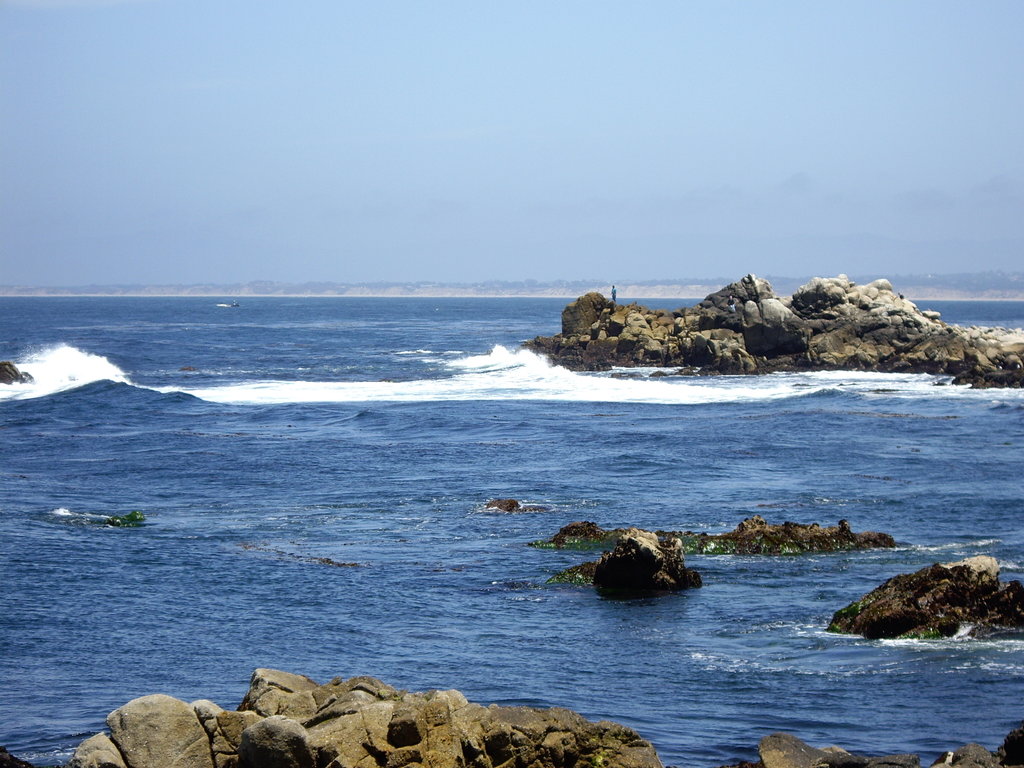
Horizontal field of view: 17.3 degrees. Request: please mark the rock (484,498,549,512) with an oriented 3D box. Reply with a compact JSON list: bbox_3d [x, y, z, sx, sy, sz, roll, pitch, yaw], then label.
[{"bbox_3d":[0.158,4.272,118.535,2.250,0.450,1.100,0,2,0],"label":"rock"}]

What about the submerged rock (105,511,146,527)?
[{"bbox_3d":[-12.719,4.425,110.977,1.382,0.500,0.900,0,2,0],"label":"submerged rock"}]

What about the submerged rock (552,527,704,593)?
[{"bbox_3d":[2.958,4.568,88.667,4.102,1.500,2.600,0,2,0],"label":"submerged rock"}]

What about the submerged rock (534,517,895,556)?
[{"bbox_3d":[6.025,4.482,100.331,10.711,1.050,3.600,0,2,0],"label":"submerged rock"}]

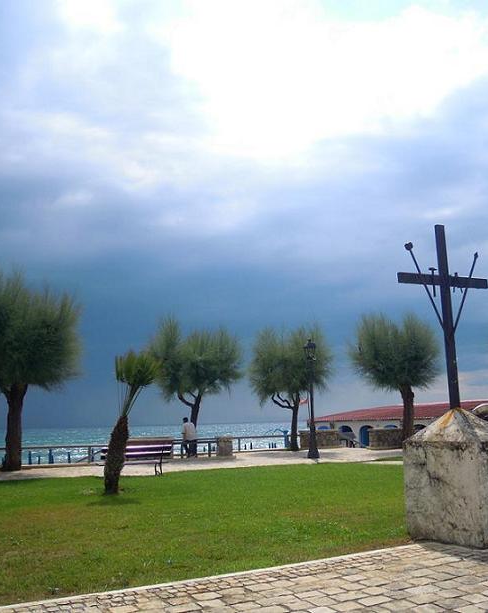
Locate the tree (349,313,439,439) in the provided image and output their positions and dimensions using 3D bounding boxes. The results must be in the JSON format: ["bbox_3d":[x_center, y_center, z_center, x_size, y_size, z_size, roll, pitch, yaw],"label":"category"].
[{"bbox_3d":[7.161,3.481,30.841,4.200,6.382,4.100,-1,-10,0],"label":"tree"}]

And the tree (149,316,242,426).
[{"bbox_3d":[-2.235,3.605,30.213,4.300,6.336,4.100,-1,-10,0],"label":"tree"}]

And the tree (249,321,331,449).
[{"bbox_3d":[2.487,4.205,33.924,4.200,6.300,4.200,-1,-10,0],"label":"tree"}]

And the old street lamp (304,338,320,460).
[{"bbox_3d":[2.667,3.629,26.290,0.480,4.708,0.480,-1,-10,0],"label":"old street lamp"}]

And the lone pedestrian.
[{"bbox_3d":[-2.328,5.566,28.181,0.550,1.693,0.380,3,-11,-25],"label":"lone pedestrian"}]

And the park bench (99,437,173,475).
[{"bbox_3d":[-3.028,4.317,18.545,2.000,0.840,0.650,6,-12,-33],"label":"park bench"}]

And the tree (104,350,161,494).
[{"bbox_3d":[-2.371,2.466,14.064,1.200,2.950,1.200,-1,-10,0],"label":"tree"}]

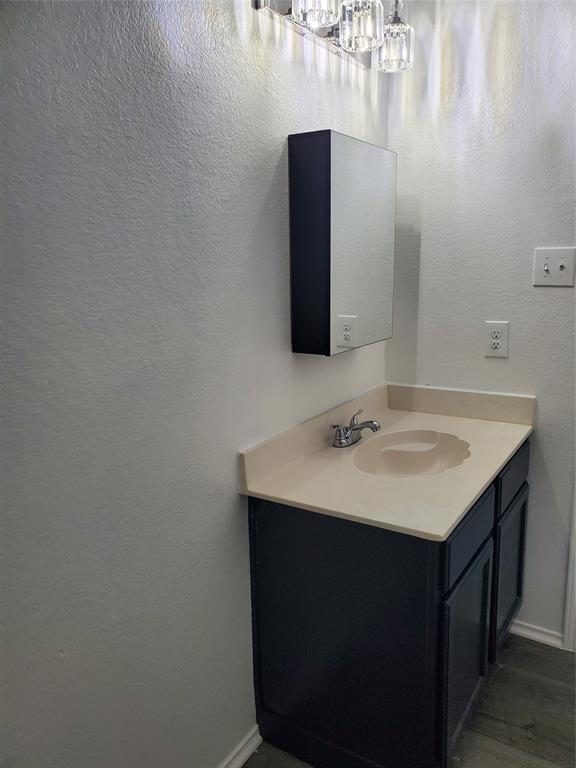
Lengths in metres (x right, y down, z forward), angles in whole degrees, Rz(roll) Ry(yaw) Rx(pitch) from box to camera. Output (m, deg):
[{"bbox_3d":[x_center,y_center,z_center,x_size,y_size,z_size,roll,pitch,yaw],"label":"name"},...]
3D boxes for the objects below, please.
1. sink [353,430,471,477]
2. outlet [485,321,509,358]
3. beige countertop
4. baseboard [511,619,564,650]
[{"bbox_3d":[0.385,0.270,1.777,0.325,0.130,0.470,6,14,33],"label":"sink"},{"bbox_3d":[0.724,-0.152,1.998,0.079,0.125,0.008,6,14,33],"label":"outlet"},{"bbox_3d":[0.359,0.169,1.745,0.548,0.114,0.942,6,14,33],"label":"beige countertop"},{"bbox_3d":[0.904,0.914,2.123,0.192,0.062,0.013,6,14,33],"label":"baseboard"}]

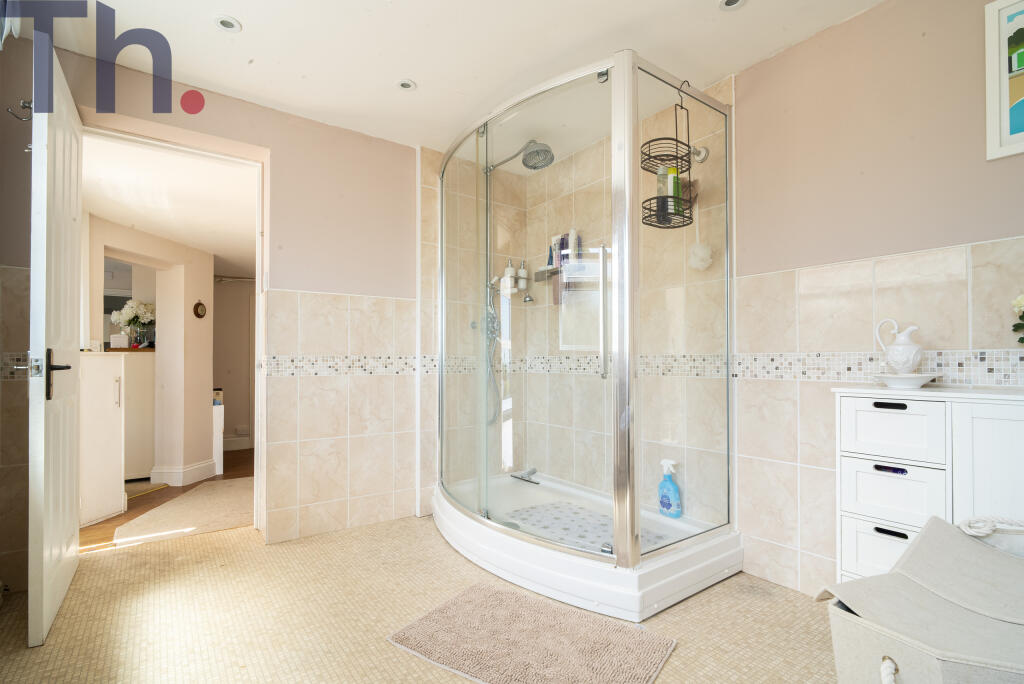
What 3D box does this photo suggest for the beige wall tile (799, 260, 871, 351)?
[{"bbox_3d":[1.191,-0.122,1.683,0.010,0.325,0.238,0,-1,-37],"label":"beige wall tile"}]

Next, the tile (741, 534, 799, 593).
[{"bbox_3d":[1.075,0.913,1.907,0.010,0.157,0.250,1,-3,-37],"label":"tile"}]

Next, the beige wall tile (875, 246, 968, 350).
[{"bbox_3d":[1.335,-0.135,1.492,0.010,0.328,0.235,0,-1,-37],"label":"beige wall tile"}]

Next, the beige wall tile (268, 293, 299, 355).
[{"bbox_3d":[-1.165,-0.102,2.345,0.136,0.327,0.010,1,-3,-35],"label":"beige wall tile"}]

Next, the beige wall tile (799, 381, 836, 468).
[{"bbox_3d":[1.211,0.321,1.709,0.010,0.331,0.247,1,-1,-32],"label":"beige wall tile"}]

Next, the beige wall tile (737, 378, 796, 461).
[{"bbox_3d":[1.077,0.324,1.926,0.010,0.331,0.250,1,-1,-32],"label":"beige wall tile"}]

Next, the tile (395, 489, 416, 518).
[{"bbox_3d":[-0.608,0.924,2.596,0.127,0.155,0.010,0,-1,-30],"label":"tile"}]

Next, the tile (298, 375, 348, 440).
[{"bbox_3d":[-1.003,0.354,2.440,0.247,0.331,0.010,1,-1,-32],"label":"tile"}]

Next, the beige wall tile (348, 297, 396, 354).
[{"bbox_3d":[-0.797,-0.093,2.602,0.250,0.327,0.010,1,-3,-35],"label":"beige wall tile"}]

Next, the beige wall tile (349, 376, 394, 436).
[{"bbox_3d":[-0.774,0.350,2.517,0.247,0.325,0.010,0,-1,-30],"label":"beige wall tile"}]

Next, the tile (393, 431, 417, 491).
[{"bbox_3d":[-0.609,0.681,2.602,0.127,0.328,0.010,0,-1,-30],"label":"tile"}]

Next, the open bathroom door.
[{"bbox_3d":[-1.780,-0.013,1.792,0.040,2.022,0.746,0,-1,-37],"label":"open bathroom door"}]

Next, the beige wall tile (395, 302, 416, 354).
[{"bbox_3d":[-0.635,-0.089,2.716,0.139,0.327,0.010,1,-3,-35],"label":"beige wall tile"}]

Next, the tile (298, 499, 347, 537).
[{"bbox_3d":[-1.003,0.937,2.431,0.247,0.161,0.010,1,-1,-32],"label":"tile"}]

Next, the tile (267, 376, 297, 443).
[{"bbox_3d":[-1.158,0.341,2.299,0.135,0.332,0.010,0,-1,-30],"label":"tile"}]

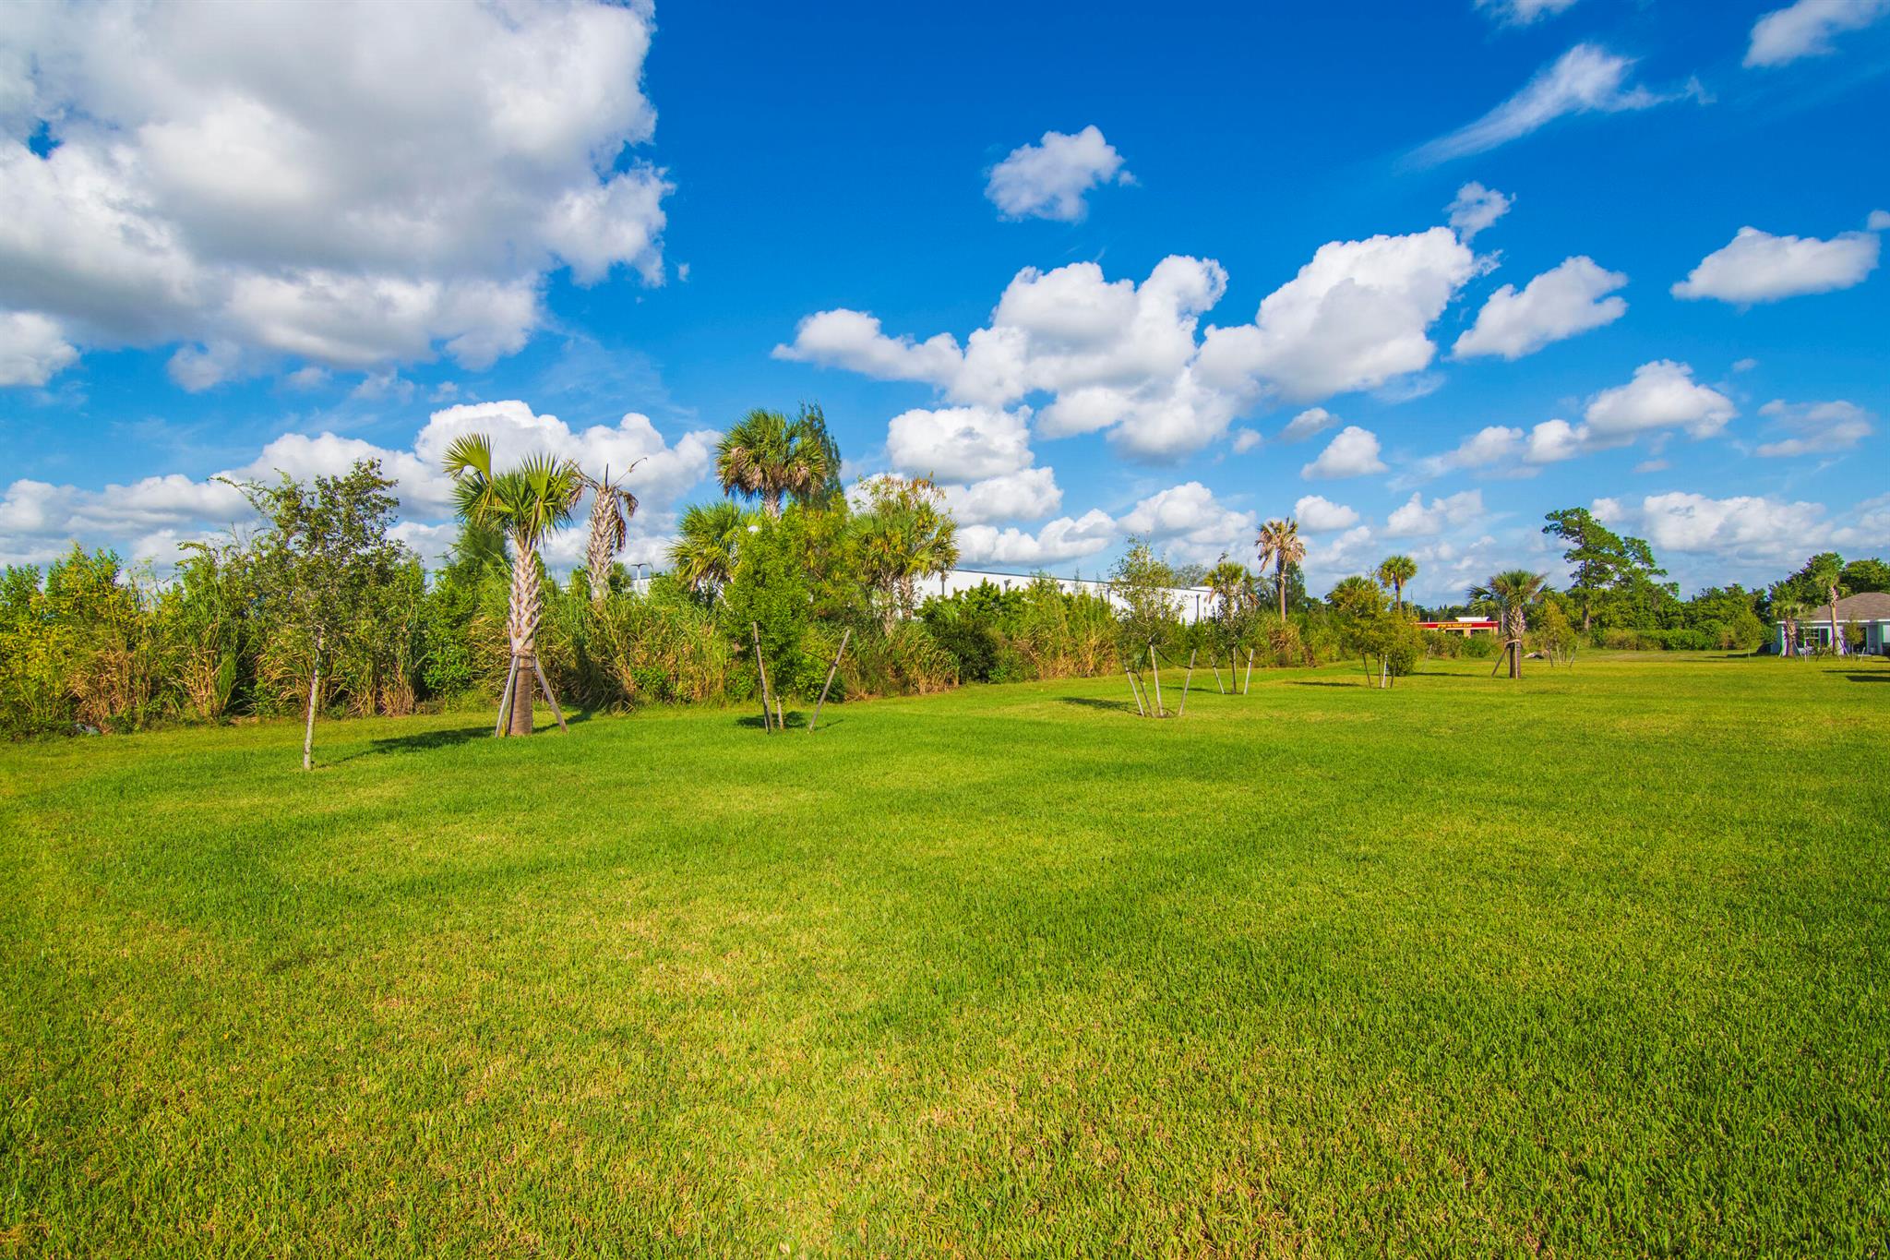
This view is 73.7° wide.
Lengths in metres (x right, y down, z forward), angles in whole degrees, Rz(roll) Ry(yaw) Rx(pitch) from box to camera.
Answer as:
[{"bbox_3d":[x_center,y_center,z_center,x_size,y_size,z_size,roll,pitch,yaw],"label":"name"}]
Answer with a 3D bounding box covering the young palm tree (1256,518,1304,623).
[{"bbox_3d":[18.400,-2.120,69.000,2.700,8.050,2.700,0,0,0],"label":"young palm tree"}]

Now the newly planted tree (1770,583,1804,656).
[{"bbox_3d":[58.130,-0.690,87.000,2.100,5.150,2.100,0,0,0],"label":"newly planted tree"}]

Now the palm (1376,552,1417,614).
[{"bbox_3d":[30.490,-1.570,85.000,2.600,7.120,2.600,0,0,0],"label":"palm"}]

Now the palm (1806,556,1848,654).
[{"bbox_3d":[60.930,-1.630,87.000,2.400,6.930,2.400,0,0,0],"label":"palm"}]

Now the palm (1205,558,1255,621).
[{"bbox_3d":[14.740,-0.880,65.000,2.500,5.560,2.500,0,0,0],"label":"palm"}]

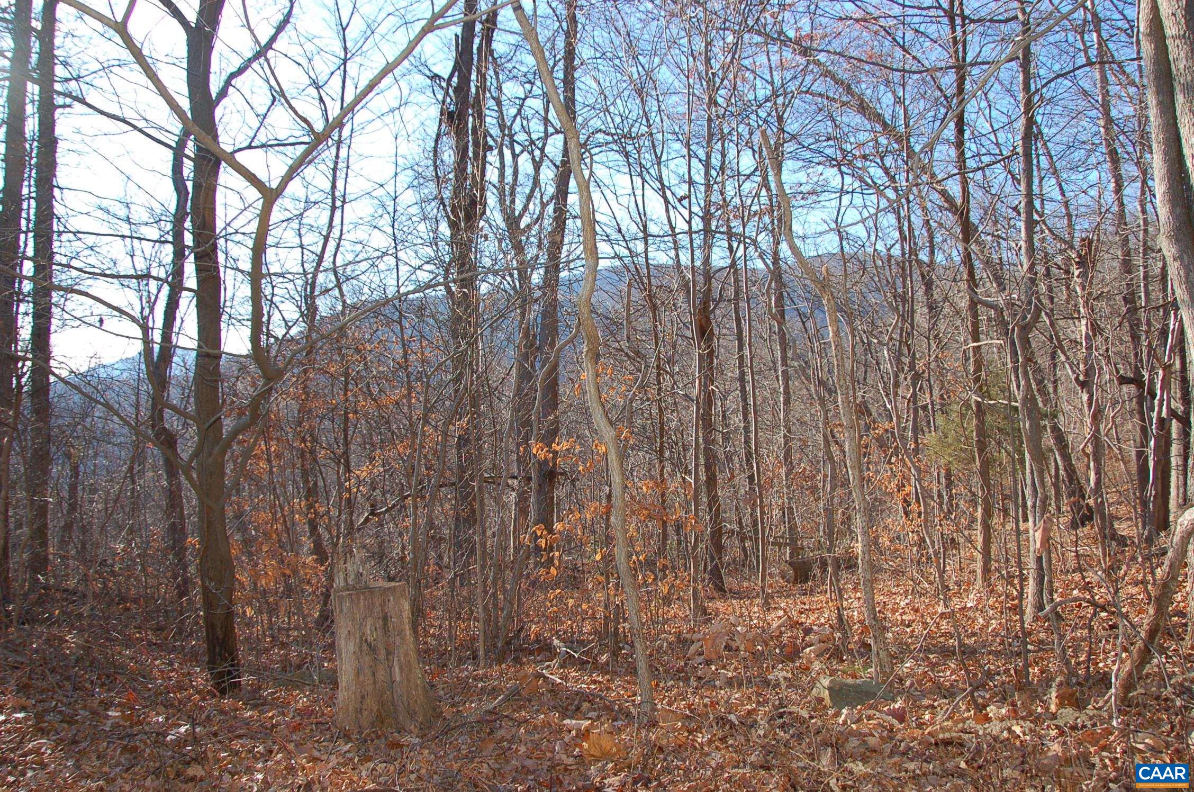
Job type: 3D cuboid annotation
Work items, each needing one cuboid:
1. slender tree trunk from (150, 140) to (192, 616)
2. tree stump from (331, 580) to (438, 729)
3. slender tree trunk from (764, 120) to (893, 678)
[{"bbox_3d":[-3.147,-0.176,6.600,0.320,3.550,0.300,0,0,0],"label":"slender tree trunk"},{"bbox_3d":[-0.990,1.200,4.200,0.490,0.640,0.460,0,0,0],"label":"tree stump"},{"bbox_3d":[1.237,0.050,4.800,0.680,2.950,0.350,0,0,0],"label":"slender tree trunk"}]

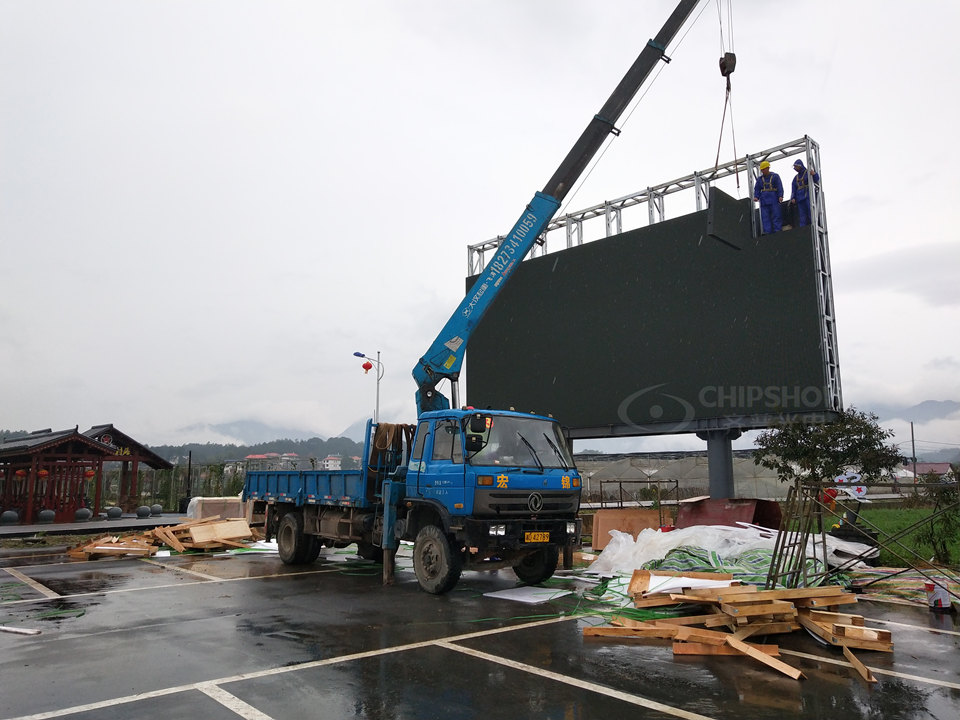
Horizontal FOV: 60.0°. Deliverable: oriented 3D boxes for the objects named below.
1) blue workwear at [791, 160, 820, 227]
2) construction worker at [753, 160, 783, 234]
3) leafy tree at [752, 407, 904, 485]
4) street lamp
[{"bbox_3d":[7.031,-3.533,17.971,0.580,1.640,0.370,-8,-11,39],"label":"blue workwear"},{"bbox_3d":[6.427,-3.585,18.566,0.600,1.740,0.370,-5,-10,28],"label":"construction worker"},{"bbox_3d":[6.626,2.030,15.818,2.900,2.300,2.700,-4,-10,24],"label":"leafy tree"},{"bbox_3d":[-4.699,3.290,34.907,1.330,7.200,0.400,0,-9,0],"label":"street lamp"}]

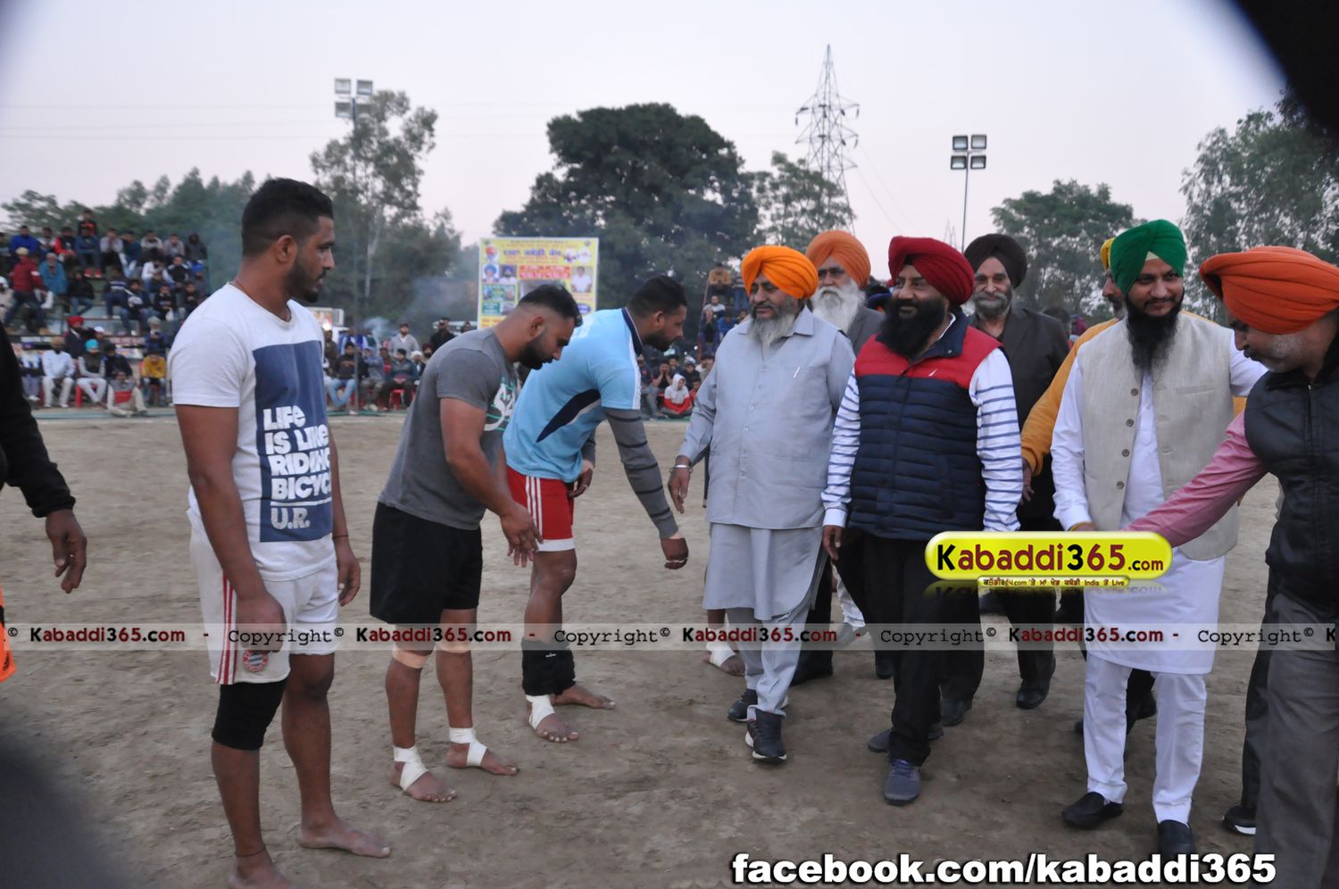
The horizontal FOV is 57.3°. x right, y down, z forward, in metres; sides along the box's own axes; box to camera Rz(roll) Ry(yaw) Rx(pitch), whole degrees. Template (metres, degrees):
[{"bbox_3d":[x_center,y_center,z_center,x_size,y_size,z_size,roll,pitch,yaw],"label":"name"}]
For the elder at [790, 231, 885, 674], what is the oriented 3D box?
[{"bbox_3d":[0.690,0.063,5.040,0.600,1.820,0.440,3,7,19],"label":"elder"}]

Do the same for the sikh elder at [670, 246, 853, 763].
[{"bbox_3d":[0.337,0.188,4.310,0.600,1.730,0.450,3,7,20],"label":"sikh elder"}]

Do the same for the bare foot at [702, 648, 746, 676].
[{"bbox_3d":[0.230,0.906,5.237,0.100,0.090,0.260,-5,9,-41],"label":"bare foot"}]

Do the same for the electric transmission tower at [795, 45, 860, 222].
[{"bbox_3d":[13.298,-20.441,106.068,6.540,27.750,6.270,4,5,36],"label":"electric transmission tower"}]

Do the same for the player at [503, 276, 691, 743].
[{"bbox_3d":[-0.264,0.213,4.524,0.660,1.620,0.490,3,7,23],"label":"player"}]

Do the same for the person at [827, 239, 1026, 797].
[{"bbox_3d":[0.835,0.208,4.050,0.610,1.760,0.480,4,7,28],"label":"person"}]

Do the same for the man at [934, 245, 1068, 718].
[{"bbox_3d":[1.246,0.124,4.644,0.580,1.800,0.440,4,7,25],"label":"man"}]

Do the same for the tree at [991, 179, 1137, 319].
[{"bbox_3d":[19.433,-7.941,60.389,7.580,10.110,7.170,1,4,0],"label":"tree"}]

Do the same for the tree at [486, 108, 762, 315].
[{"bbox_3d":[-2.184,-9.680,58.501,12.470,13.000,11.630,1,4,0],"label":"tree"}]

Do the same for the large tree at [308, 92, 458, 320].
[{"bbox_3d":[-14.142,-10.465,60.530,7.170,13.780,6.660,1,4,0],"label":"large tree"}]

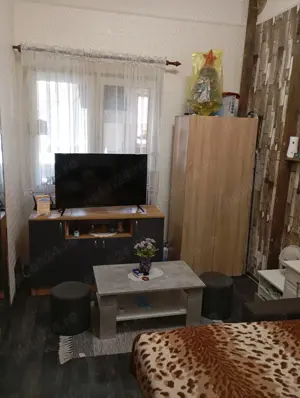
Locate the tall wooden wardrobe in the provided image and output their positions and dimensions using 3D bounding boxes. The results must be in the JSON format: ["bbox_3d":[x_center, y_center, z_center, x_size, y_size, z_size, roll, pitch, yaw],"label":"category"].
[{"bbox_3d":[0.713,-0.027,3.911,0.788,1.842,0.572,0,11,-12],"label":"tall wooden wardrobe"}]

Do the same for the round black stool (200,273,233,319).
[{"bbox_3d":[0.621,0.912,3.046,0.292,0.333,0.292,2,11,0],"label":"round black stool"}]

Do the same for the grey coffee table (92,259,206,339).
[{"bbox_3d":[-0.033,0.879,2.899,0.893,0.403,0.556,-1,12,-14],"label":"grey coffee table"}]

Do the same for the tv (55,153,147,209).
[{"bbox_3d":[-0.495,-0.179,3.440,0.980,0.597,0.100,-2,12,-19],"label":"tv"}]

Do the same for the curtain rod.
[{"bbox_3d":[-0.494,-1.470,3.332,1.708,0.060,0.080,0,12,-13],"label":"curtain rod"}]

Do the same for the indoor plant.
[{"bbox_3d":[-0.026,0.516,2.888,0.202,0.313,0.202,0,12,-13],"label":"indoor plant"}]

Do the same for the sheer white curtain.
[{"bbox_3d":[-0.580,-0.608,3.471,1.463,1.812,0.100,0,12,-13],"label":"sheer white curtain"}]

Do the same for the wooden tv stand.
[{"bbox_3d":[-0.560,0.535,3.512,1.356,0.797,0.432,0,12,-13],"label":"wooden tv stand"}]

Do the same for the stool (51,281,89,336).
[{"bbox_3d":[-0.668,0.925,2.752,0.319,0.322,0.319,0,12,-13],"label":"stool"}]

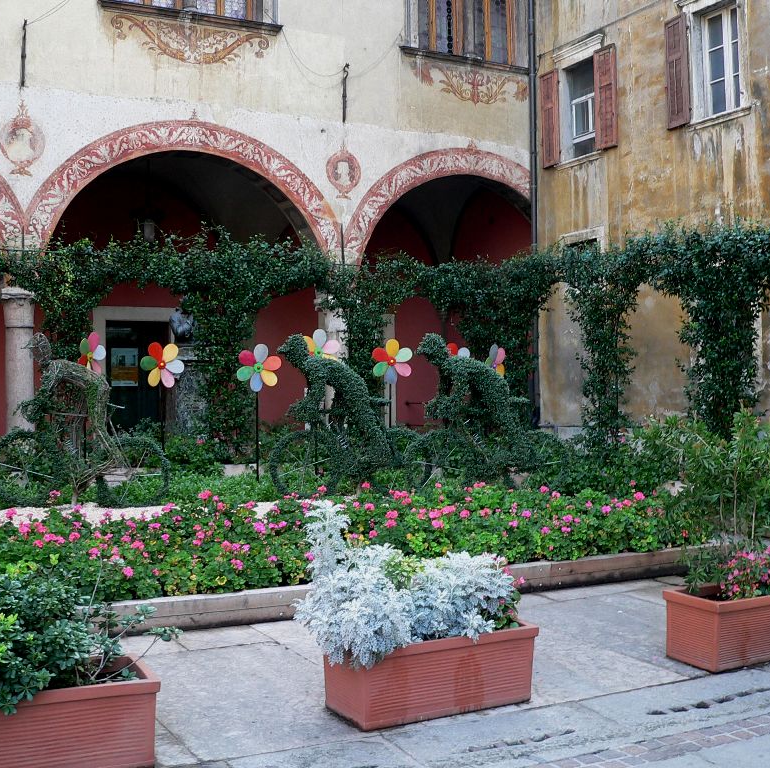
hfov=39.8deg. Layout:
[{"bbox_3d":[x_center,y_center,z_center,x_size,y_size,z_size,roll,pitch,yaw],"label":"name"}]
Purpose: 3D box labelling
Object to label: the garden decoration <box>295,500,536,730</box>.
[{"bbox_3d":[0.190,1.121,5.380,1.080,1.020,0.540,0,0,-28],"label":"garden decoration"}]

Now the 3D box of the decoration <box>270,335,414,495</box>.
[{"bbox_3d":[-0.360,0.328,11.100,1.800,1.690,0.550,0,0,-16],"label":"decoration"}]

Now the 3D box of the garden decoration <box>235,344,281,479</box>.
[{"bbox_3d":[-1.391,0.338,11.800,0.500,1.620,0.160,0,0,-9],"label":"garden decoration"}]

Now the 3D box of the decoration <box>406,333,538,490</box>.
[{"bbox_3d":[1.064,0.297,11.500,1.800,1.700,0.550,0,0,-16],"label":"decoration"}]

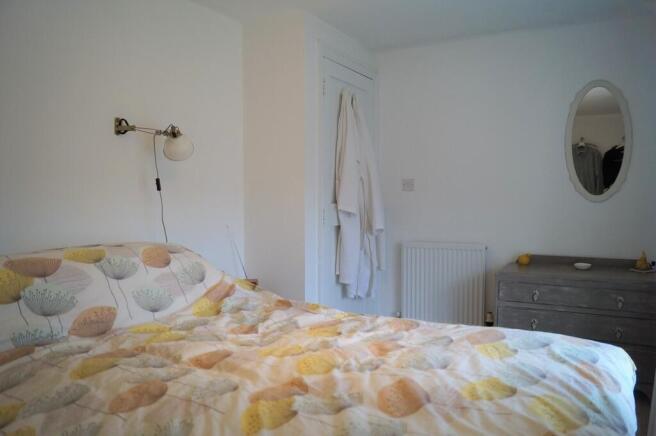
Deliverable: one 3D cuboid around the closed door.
[{"bbox_3d":[0.150,-0.030,3.400,0.050,1.980,0.690,0,0,33],"label":"closed door"}]

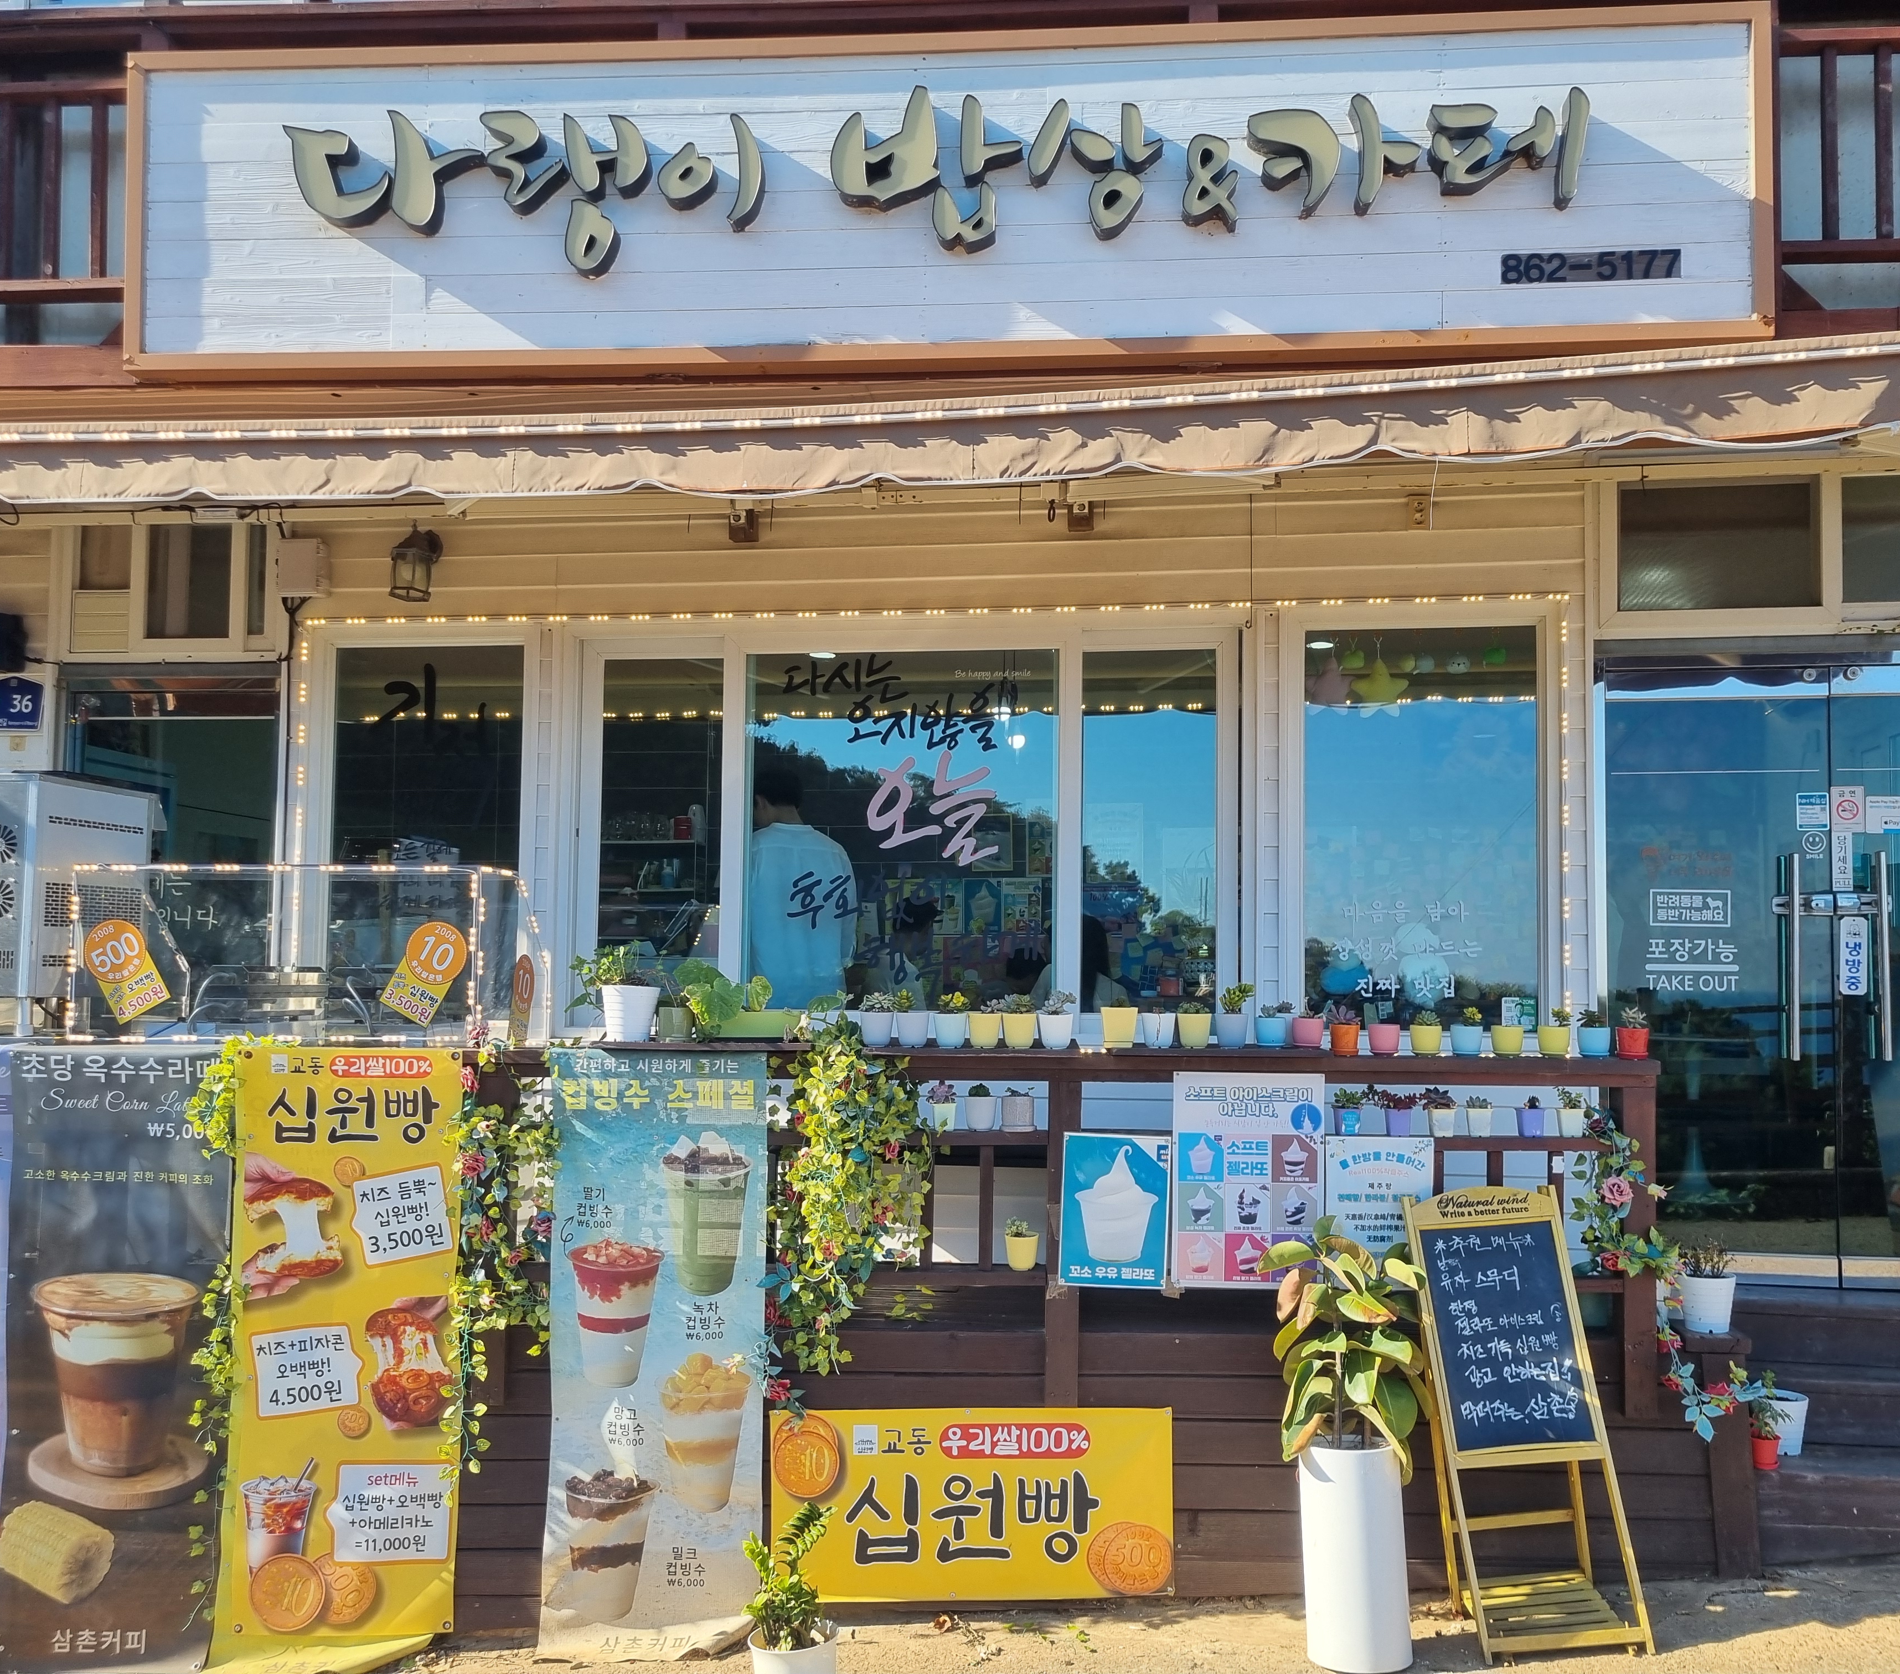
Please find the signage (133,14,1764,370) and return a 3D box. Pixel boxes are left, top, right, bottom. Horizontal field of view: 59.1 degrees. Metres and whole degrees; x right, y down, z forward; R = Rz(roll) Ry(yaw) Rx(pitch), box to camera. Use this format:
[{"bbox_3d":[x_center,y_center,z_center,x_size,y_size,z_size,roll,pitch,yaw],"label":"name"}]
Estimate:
[{"bbox_3d":[-0.069,-2.031,5.315,5.160,1.021,0.130,0,-3,4],"label":"signage"}]

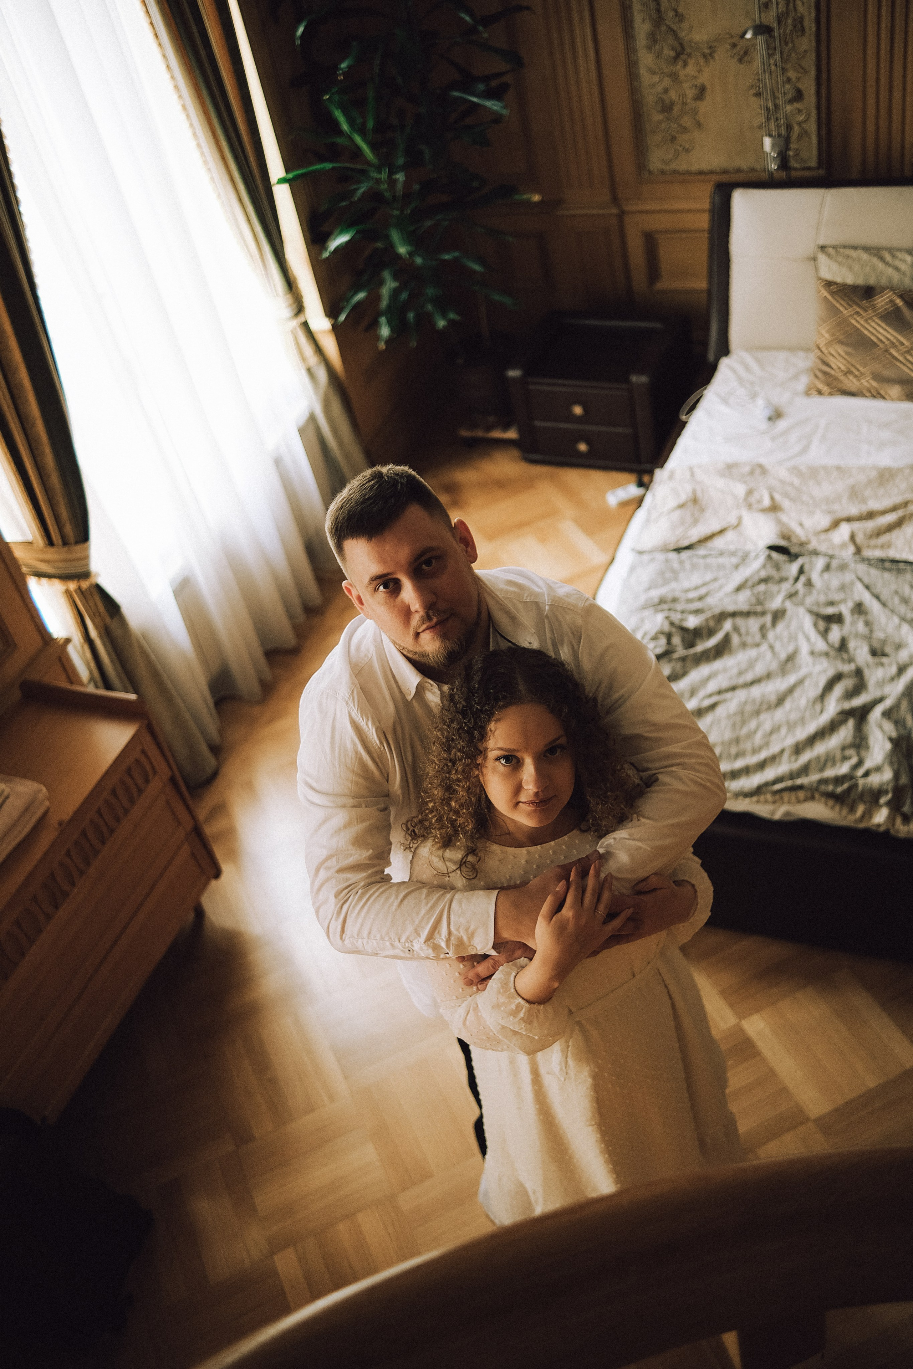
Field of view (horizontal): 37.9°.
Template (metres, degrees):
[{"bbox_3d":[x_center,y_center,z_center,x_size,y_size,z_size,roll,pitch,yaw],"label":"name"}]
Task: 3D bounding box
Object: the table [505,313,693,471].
[{"bbox_3d":[0.531,-1.052,4.817,0.524,0.401,0.428,9,46,25],"label":"table"}]

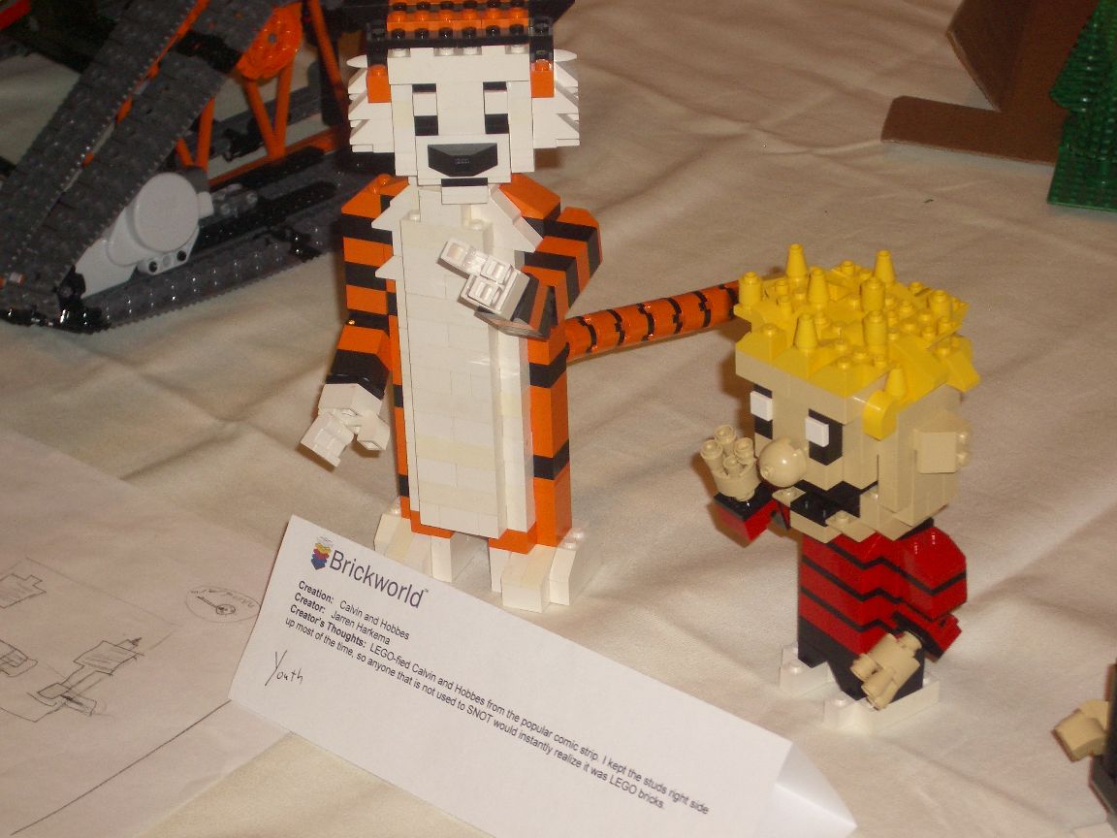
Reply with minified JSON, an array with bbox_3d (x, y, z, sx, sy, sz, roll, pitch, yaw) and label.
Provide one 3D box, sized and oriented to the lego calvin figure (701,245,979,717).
[{"bbox_3d":[0.098,0.028,0.976,0.077,0.165,0.099,-21,35,-34],"label":"lego calvin figure"}]

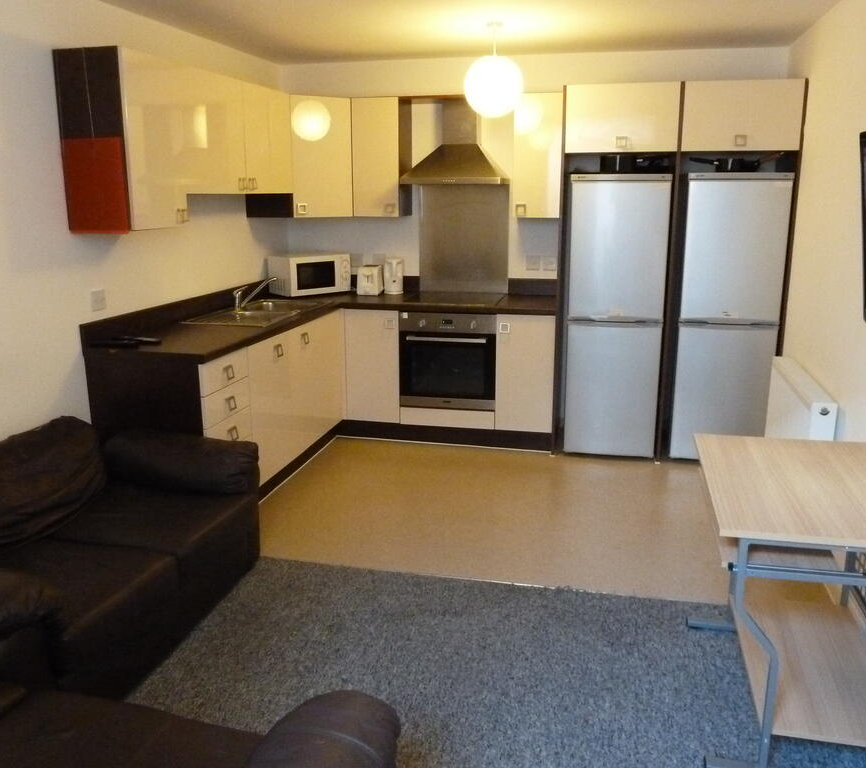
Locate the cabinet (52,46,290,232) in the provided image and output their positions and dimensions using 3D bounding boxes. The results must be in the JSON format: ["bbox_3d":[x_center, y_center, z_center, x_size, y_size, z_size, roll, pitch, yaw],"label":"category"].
[{"bbox_3d":[-1.187,-1.171,3.721,0.319,0.724,1.594,3,14,14],"label":"cabinet"}]

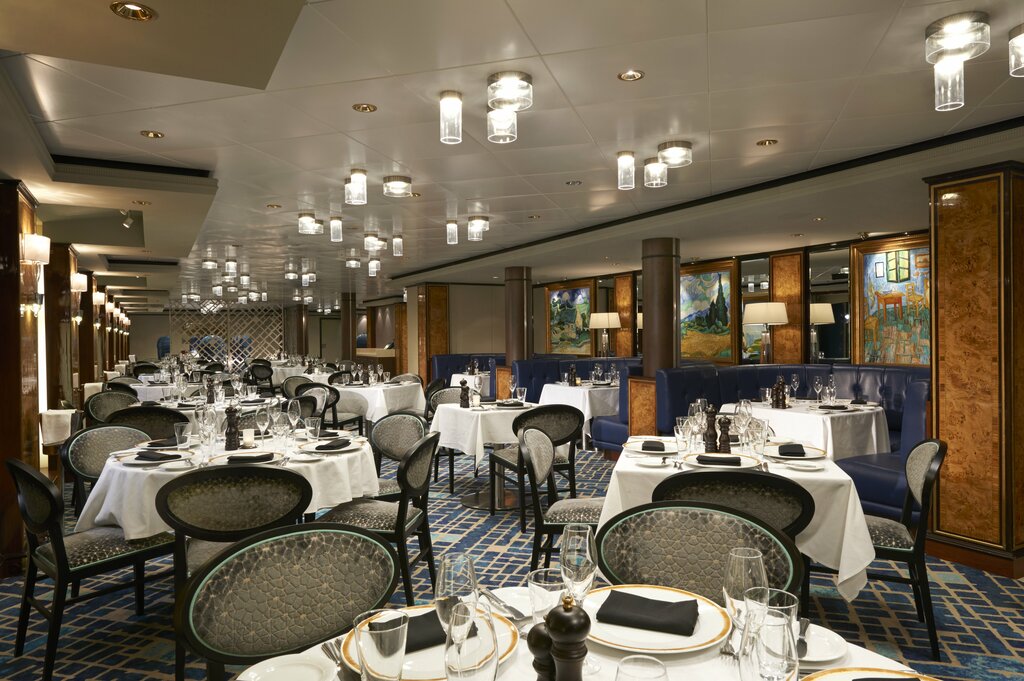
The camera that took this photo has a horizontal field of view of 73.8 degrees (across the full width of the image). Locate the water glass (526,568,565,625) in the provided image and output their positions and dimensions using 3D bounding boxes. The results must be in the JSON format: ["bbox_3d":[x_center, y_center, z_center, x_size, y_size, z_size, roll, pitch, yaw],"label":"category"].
[{"bbox_3d":[0.073,0.491,1.265,0.086,0.109,0.086,0,0,0],"label":"water glass"}]

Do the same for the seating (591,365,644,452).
[{"bbox_3d":[1.535,0.753,7.372,1.200,1.020,0.660,0,0,-29],"label":"seating"}]

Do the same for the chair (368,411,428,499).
[{"bbox_3d":[-0.833,0.851,3.932,0.530,0.835,0.570,0,0,44],"label":"chair"}]

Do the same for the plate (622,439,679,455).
[{"bbox_3d":[0.655,0.490,3.120,0.305,0.025,0.305,0,0,0],"label":"plate"}]

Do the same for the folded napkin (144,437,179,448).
[{"bbox_3d":[-1.679,0.492,3.310,0.110,0.030,0.180,0,0,8],"label":"folded napkin"}]

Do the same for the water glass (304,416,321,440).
[{"bbox_3d":[-1.084,0.484,3.720,0.088,0.114,0.088,0,0,0],"label":"water glass"}]

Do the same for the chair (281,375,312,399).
[{"bbox_3d":[-2.467,0.860,8.420,0.570,0.840,0.560,0,0,28],"label":"chair"}]

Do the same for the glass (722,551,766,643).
[{"bbox_3d":[0.343,0.424,1.000,0.067,0.225,0.067,0,0,0],"label":"glass"}]

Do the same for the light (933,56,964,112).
[{"bbox_3d":[1.682,-0.993,2.620,0.098,0.205,0.098,0,0,0],"label":"light"}]

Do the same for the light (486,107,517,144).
[{"bbox_3d":[-0.044,-1.013,3.170,0.137,0.152,0.137,0,0,0],"label":"light"}]

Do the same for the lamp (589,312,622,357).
[{"bbox_3d":[1.279,-0.035,9.350,0.440,0.680,0.440,0,0,0],"label":"lamp"}]

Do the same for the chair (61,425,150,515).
[{"bbox_3d":[-1.963,0.860,3.611,0.570,0.840,0.560,0,0,21],"label":"chair"}]

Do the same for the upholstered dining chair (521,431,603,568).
[{"bbox_3d":[0.355,0.856,3.330,0.580,0.860,0.540,0,0,13],"label":"upholstered dining chair"}]

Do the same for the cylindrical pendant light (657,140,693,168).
[{"bbox_3d":[0.922,-1.044,3.846,0.190,0.102,0.190,0,0,0],"label":"cylindrical pendant light"}]

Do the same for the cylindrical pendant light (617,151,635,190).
[{"bbox_3d":[0.670,-0.993,4.000,0.097,0.205,0.097,0,0,0],"label":"cylindrical pendant light"}]

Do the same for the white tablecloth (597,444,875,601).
[{"bbox_3d":[0.969,0.745,3.148,1.030,0.435,1.100,0,0,13],"label":"white tablecloth"}]

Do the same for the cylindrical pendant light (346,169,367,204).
[{"bbox_3d":[-0.989,-0.993,4.410,0.100,0.205,0.100,0,0,0],"label":"cylindrical pendant light"}]

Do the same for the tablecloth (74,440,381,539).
[{"bbox_3d":[-1.320,0.705,3.400,1.370,0.340,1.370,0,0,-16],"label":"tablecloth"}]

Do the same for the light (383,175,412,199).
[{"bbox_3d":[-0.763,-1.030,4.560,0.187,0.121,0.187,0,0,0],"label":"light"}]

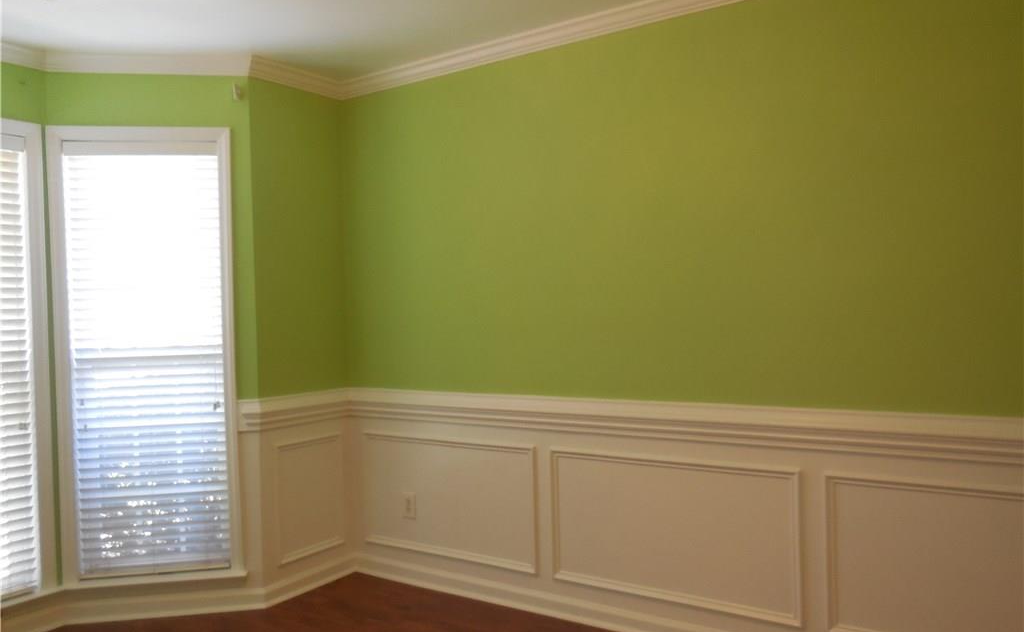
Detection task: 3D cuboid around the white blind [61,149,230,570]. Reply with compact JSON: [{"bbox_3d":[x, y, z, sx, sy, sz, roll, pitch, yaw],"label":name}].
[{"bbox_3d":[-1.572,0.180,3.213,0.624,1.860,0.060,-2,0,-8],"label":"white blind"}]

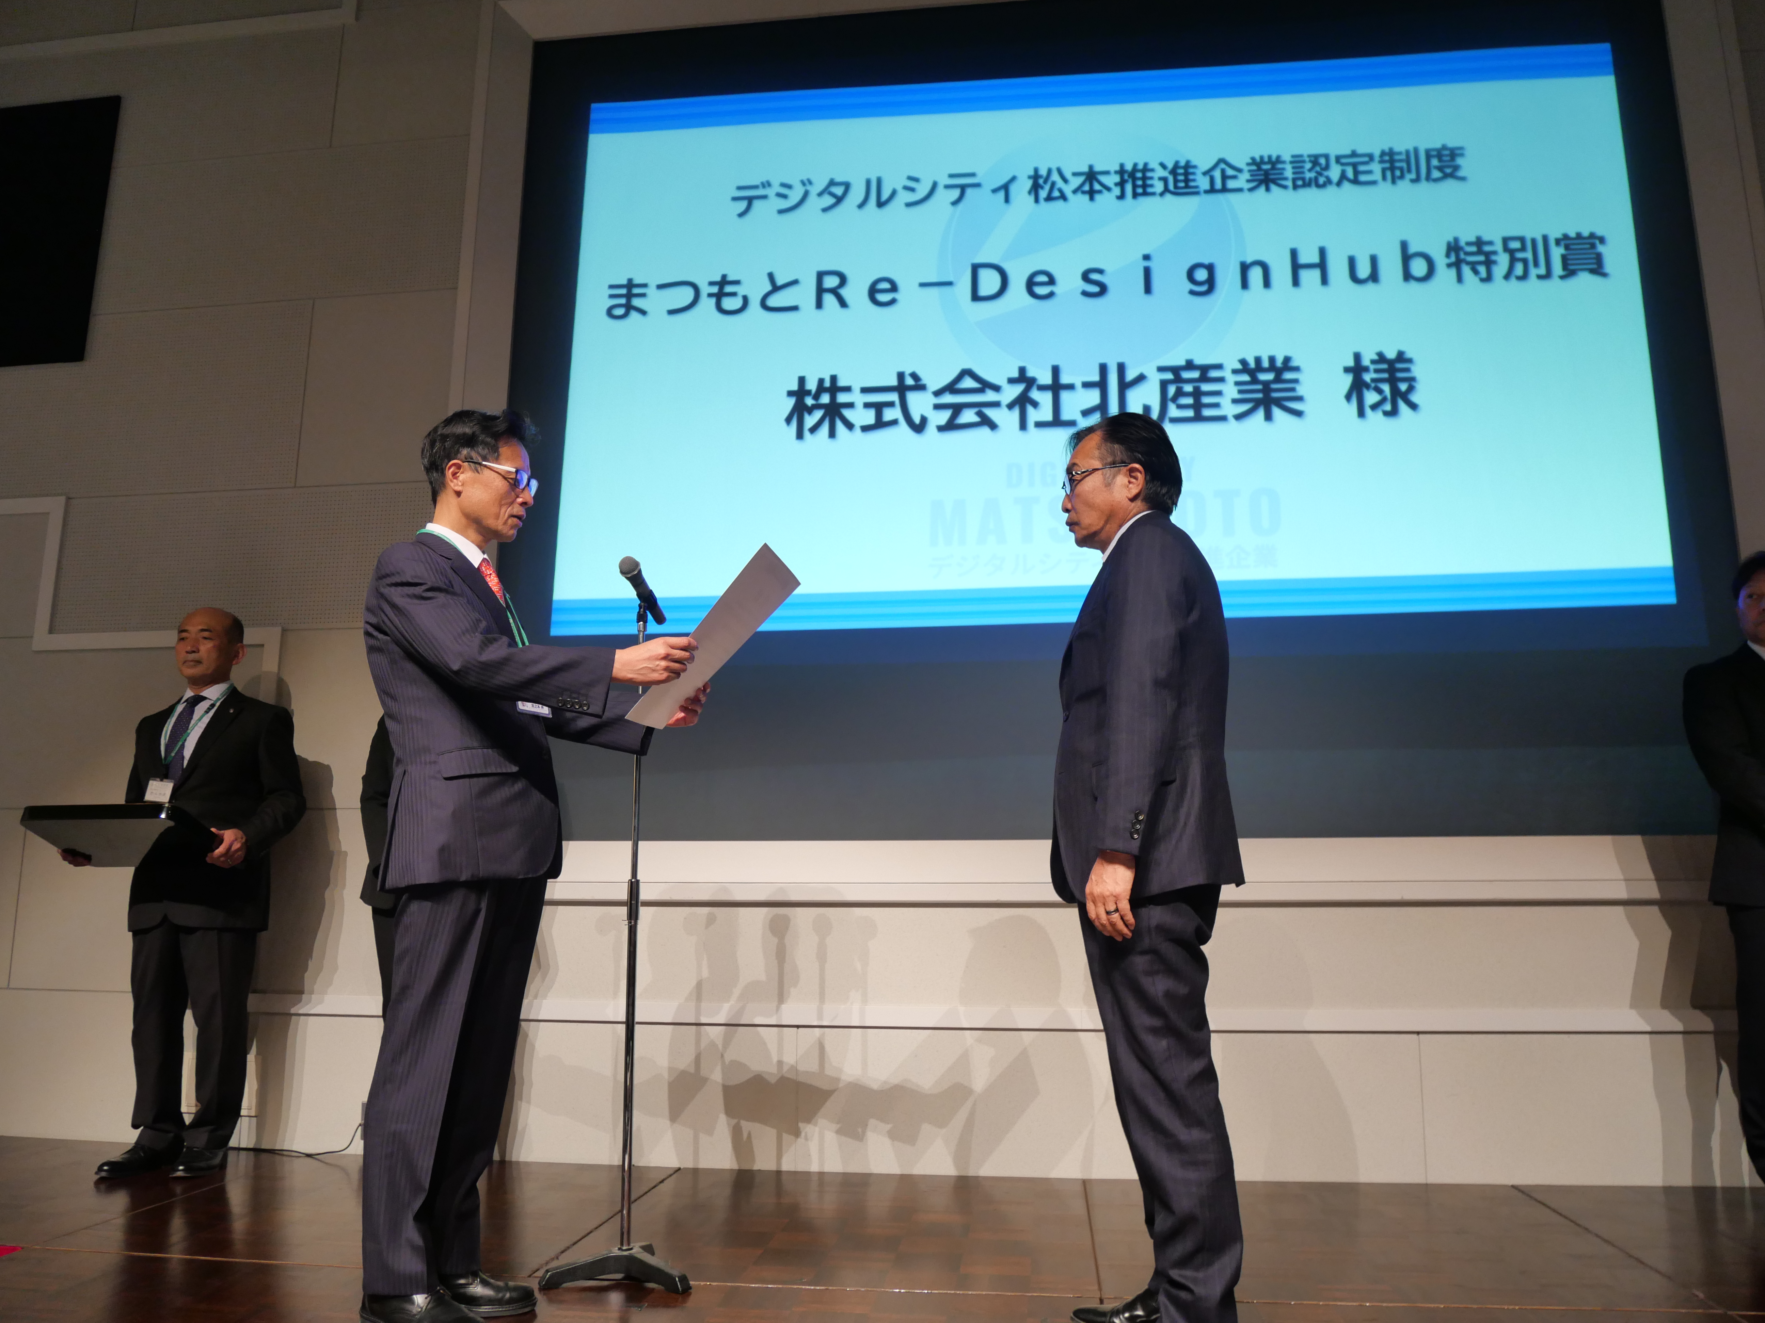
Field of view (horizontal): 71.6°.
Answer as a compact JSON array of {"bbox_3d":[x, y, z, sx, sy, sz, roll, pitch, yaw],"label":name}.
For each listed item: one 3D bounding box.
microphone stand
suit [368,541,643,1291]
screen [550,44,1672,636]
[{"bbox_3d":[-0.516,0.549,2.590,0.310,1.400,0.280,0,-11,0],"label":"microphone stand"},{"bbox_3d":[-0.764,0.437,2.360,0.550,1.430,0.500,0,-11,2],"label":"suit"},{"bbox_3d":[0.626,-1.017,3.821,3.280,1.820,0.060,-1,-11,6],"label":"screen"}]

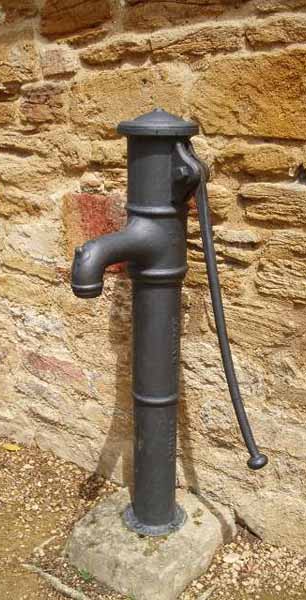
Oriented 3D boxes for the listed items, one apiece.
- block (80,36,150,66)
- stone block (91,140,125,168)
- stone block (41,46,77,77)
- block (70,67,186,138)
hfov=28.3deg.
[{"bbox_3d":[-0.101,-0.850,2.096,0.293,0.077,0.110,10,18,32],"label":"block"},{"bbox_3d":[-0.135,-0.528,2.193,0.159,0.093,0.090,10,18,32],"label":"stone block"},{"bbox_3d":[-0.315,-0.870,2.229,0.168,0.093,0.100,10,18,32],"label":"stone block"},{"bbox_3d":[-0.041,-0.690,2.154,0.479,0.220,0.200,10,18,32],"label":"block"}]

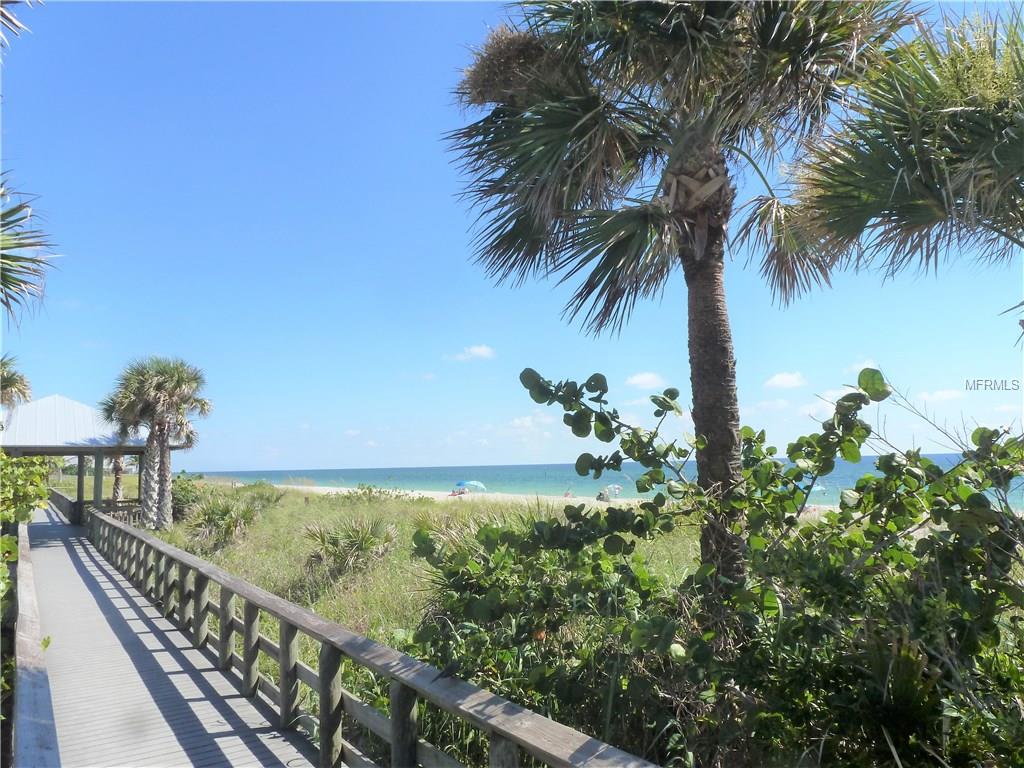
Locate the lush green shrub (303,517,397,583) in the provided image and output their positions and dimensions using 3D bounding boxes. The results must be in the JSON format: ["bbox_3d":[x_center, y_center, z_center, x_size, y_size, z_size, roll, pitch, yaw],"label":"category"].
[{"bbox_3d":[-3.410,3.473,14.900,1.950,1.400,1.800,0,-7,-13],"label":"lush green shrub"}]

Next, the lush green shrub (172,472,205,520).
[{"bbox_3d":[-13.275,4.554,29.000,1.600,2.050,1.600,2,-7,-24],"label":"lush green shrub"}]

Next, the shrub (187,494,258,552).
[{"bbox_3d":[-8.481,4.087,20.800,2.000,1.700,1.900,1,-7,-22],"label":"shrub"}]

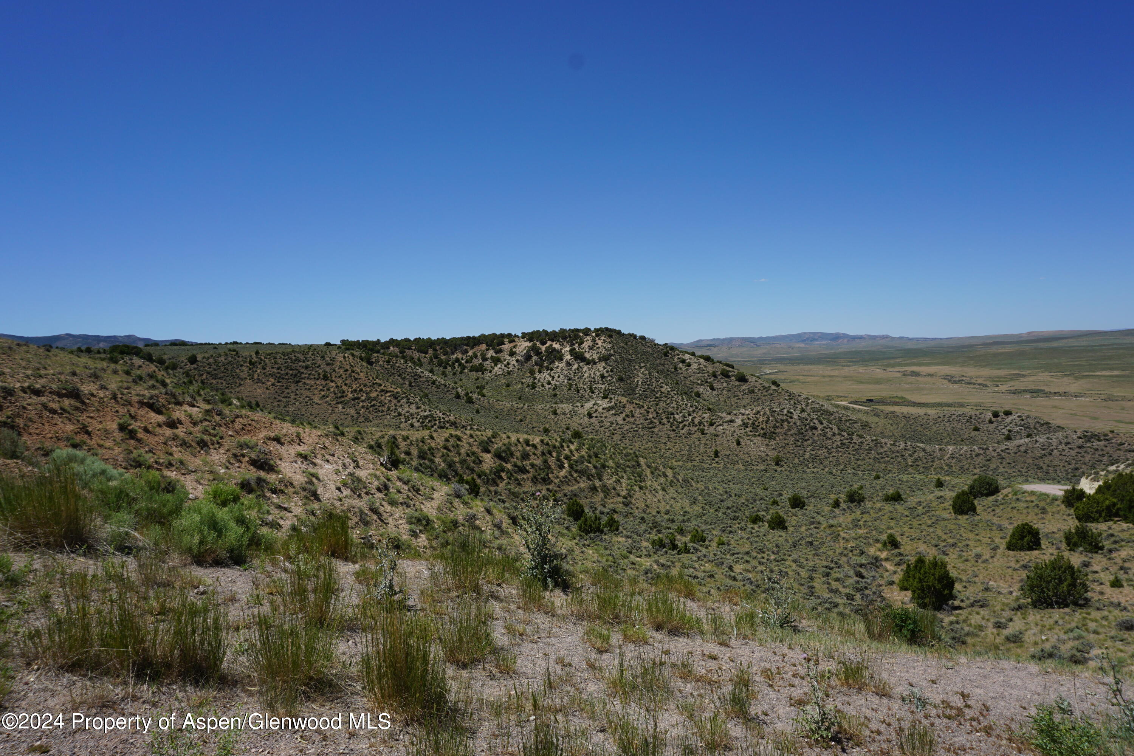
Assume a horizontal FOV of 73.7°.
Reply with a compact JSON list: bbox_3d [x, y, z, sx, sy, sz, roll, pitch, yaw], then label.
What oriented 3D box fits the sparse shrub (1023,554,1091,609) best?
[{"bbox_3d":[22.621,9.397,35.000,2.741,2.468,2.659,0,3,0],"label":"sparse shrub"}]

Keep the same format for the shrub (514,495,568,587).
[{"bbox_3d":[-0.200,1.305,6.000,0.422,0.704,0.380,0,3,-2],"label":"shrub"}]

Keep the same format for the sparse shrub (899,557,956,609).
[{"bbox_3d":[14.244,8.142,30.000,2.286,1.918,2.057,1,3,26],"label":"sparse shrub"}]

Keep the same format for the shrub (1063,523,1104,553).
[{"bbox_3d":[30.693,9.550,45.000,2.000,1.740,1.940,0,3,0],"label":"shrub"}]

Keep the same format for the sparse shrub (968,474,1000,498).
[{"bbox_3d":[33.635,8.761,61.000,2.299,1.873,2.230,0,3,0],"label":"sparse shrub"}]

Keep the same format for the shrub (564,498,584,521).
[{"bbox_3d":[0.488,9.054,52.000,1.430,1.478,1.387,0,3,0],"label":"shrub"}]

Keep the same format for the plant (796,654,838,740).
[{"bbox_3d":[1.124,1.445,3.400,0.203,0.365,0.183,1,3,19],"label":"plant"}]

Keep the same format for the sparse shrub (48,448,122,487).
[{"bbox_3d":[-6.059,1.147,9.500,0.947,0.488,0.805,-2,3,-33],"label":"sparse shrub"}]

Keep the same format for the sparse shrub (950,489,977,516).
[{"bbox_3d":[36.764,11.530,70.000,2.380,2.214,2.261,1,3,28],"label":"sparse shrub"}]

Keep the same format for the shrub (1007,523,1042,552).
[{"bbox_3d":[27.488,9.549,45.500,1.862,1.759,1.806,0,3,0],"label":"shrub"}]

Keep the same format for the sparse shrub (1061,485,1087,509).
[{"bbox_3d":[51.008,12.073,76.000,2.495,2.237,2.370,2,3,34],"label":"sparse shrub"}]

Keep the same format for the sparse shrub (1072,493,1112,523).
[{"bbox_3d":[36.801,9.135,53.000,2.290,2.049,2.221,0,3,0],"label":"sparse shrub"}]

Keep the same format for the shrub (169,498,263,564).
[{"bbox_3d":[-3.068,1.342,6.600,0.789,0.534,0.710,-1,3,-25],"label":"shrub"}]

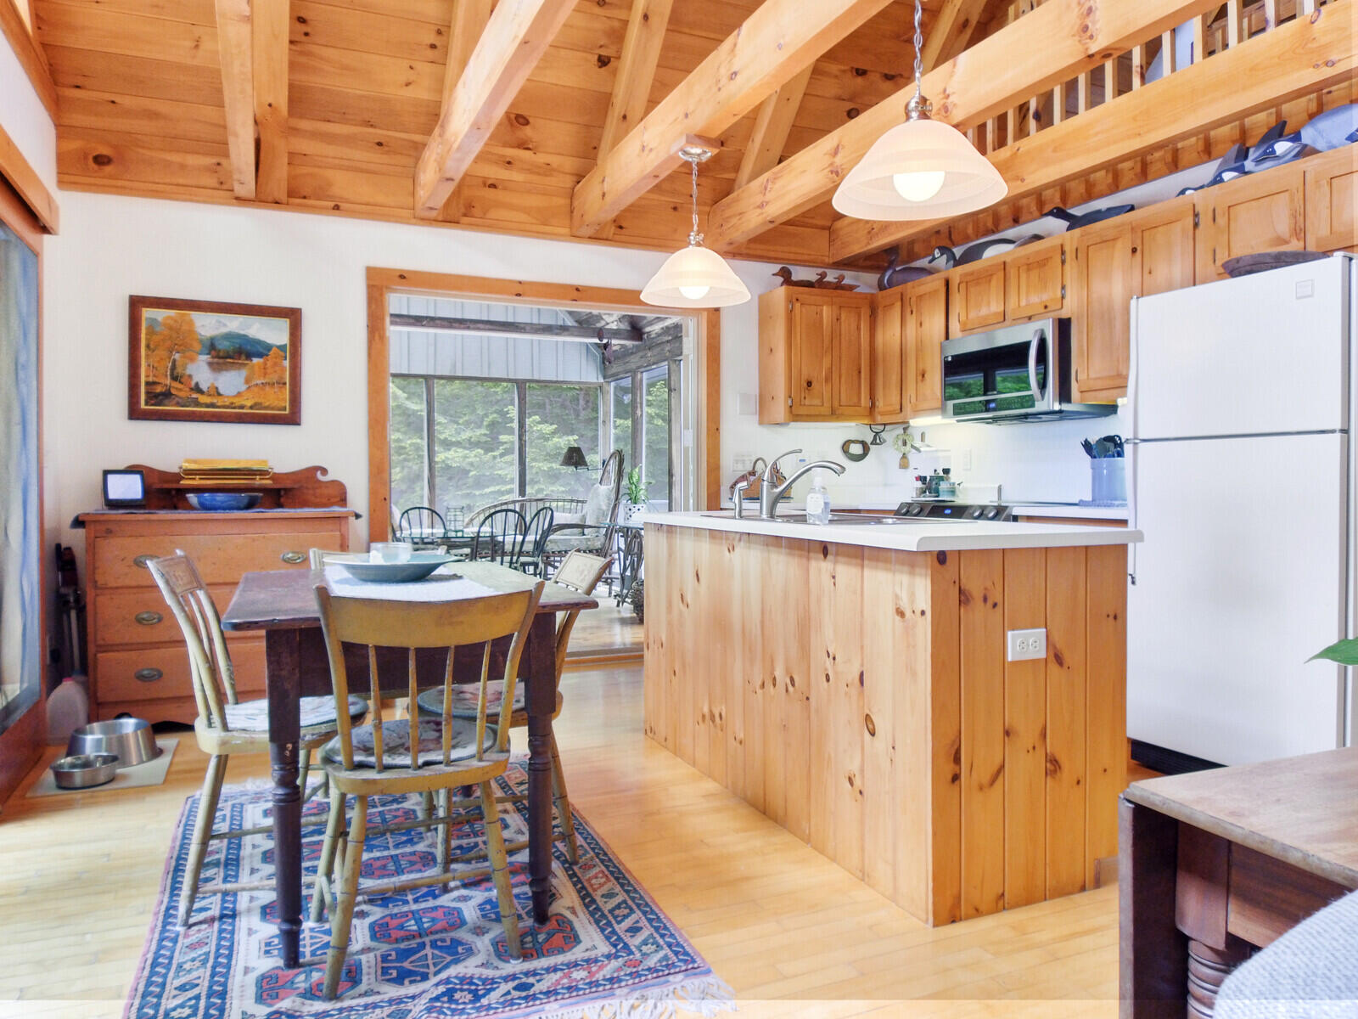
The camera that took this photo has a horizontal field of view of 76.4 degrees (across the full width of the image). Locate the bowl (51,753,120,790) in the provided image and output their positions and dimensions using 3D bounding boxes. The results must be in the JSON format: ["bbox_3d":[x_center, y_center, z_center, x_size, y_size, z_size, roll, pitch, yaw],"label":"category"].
[{"bbox_3d":[-2.086,0.919,3.033,0.200,0.068,0.200,-1,2,-25],"label":"bowl"}]

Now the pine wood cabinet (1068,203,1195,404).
[{"bbox_3d":[2.104,-0.887,3.827,0.330,0.785,0.605,-1,2,-25],"label":"pine wood cabinet"}]

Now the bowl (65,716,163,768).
[{"bbox_3d":[-2.119,0.873,3.242,0.295,0.113,0.295,-1,1,-24],"label":"bowl"}]

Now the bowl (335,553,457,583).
[{"bbox_3d":[-0.775,0.162,2.365,0.345,0.066,0.345,-1,1,-24],"label":"bowl"}]

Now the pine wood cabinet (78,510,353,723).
[{"bbox_3d":[-2.026,0.459,3.896,1.030,0.910,0.450,-1,1,-24],"label":"pine wood cabinet"}]

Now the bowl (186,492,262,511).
[{"bbox_3d":[-2.027,-0.033,3.857,0.300,0.073,0.300,-1,1,-24],"label":"bowl"}]

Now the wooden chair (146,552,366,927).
[{"bbox_3d":[-1.073,0.549,2.249,0.490,0.850,0.440,-1,2,-20],"label":"wooden chair"}]

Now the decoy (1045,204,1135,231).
[{"bbox_3d":[1.919,-1.372,4.037,0.150,0.175,0.490,-1,2,-25],"label":"decoy"}]

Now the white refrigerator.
[{"bbox_3d":[2.088,0.092,2.939,0.730,1.665,0.690,-1,1,-24],"label":"white refrigerator"}]

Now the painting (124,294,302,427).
[{"bbox_3d":[-2.180,-0.698,4.084,0.725,0.570,0.035,-1,2,-25],"label":"painting"}]

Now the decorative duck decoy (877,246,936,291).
[{"bbox_3d":[1.387,-1.470,5.210,0.170,0.290,0.540,-1,2,-25],"label":"decorative duck decoy"}]

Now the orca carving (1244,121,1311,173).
[{"bbox_3d":[2.229,-1.332,3.203,0.130,0.205,0.300,-1,1,-24],"label":"orca carving"}]

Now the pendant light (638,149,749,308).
[{"bbox_3d":[0.069,-1.138,3.450,0.440,0.575,0.440,0,2,0],"label":"pendant light"}]

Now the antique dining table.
[{"bbox_3d":[-0.747,0.573,2.292,0.755,0.752,1.065,-1,1,-24],"label":"antique dining table"}]

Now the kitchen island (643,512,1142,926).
[{"bbox_3d":[0.487,0.485,2.836,0.715,0.894,1.760,-1,1,-24],"label":"kitchen island"}]

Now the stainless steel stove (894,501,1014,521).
[{"bbox_3d":[1.625,0.034,4.387,0.660,0.150,0.760,-1,2,-25],"label":"stainless steel stove"}]

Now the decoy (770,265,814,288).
[{"bbox_3d":[0.698,-1.349,5.099,0.310,0.152,0.115,-1,1,-24],"label":"decoy"}]

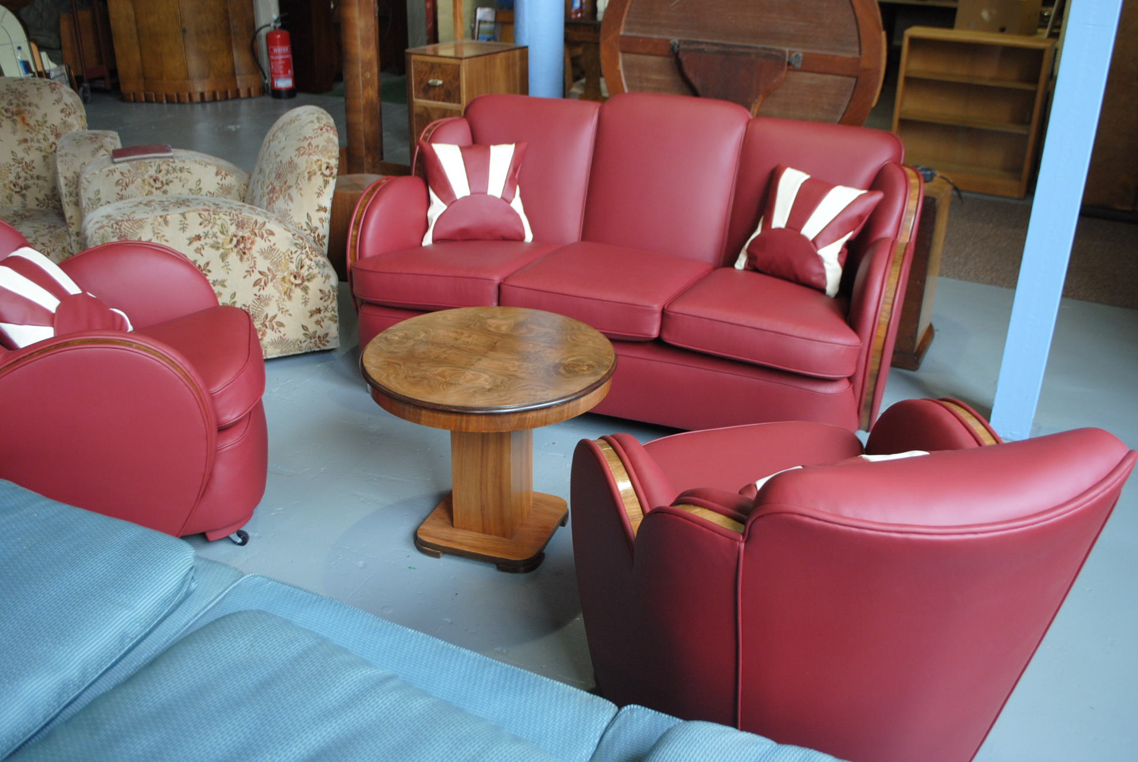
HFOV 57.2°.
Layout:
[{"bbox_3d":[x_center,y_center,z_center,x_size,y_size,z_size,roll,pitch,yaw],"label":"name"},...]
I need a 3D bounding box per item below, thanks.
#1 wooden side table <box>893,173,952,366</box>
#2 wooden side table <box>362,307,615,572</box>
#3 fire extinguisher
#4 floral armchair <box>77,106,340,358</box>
[{"bbox_3d":[1.128,-0.408,3.770,0.406,0.587,0.348,13,27,24],"label":"wooden side table"},{"bbox_3d":[-0.186,0.164,2.528,0.597,0.513,0.597,1,24,0],"label":"wooden side table"},{"bbox_3d":[-2.258,-2.532,8.162,0.191,0.602,0.191,-5,25,-14],"label":"fire extinguisher"},{"bbox_3d":[-1.257,-0.565,3.725,0.870,0.812,0.826,-10,27,-23],"label":"floral armchair"}]

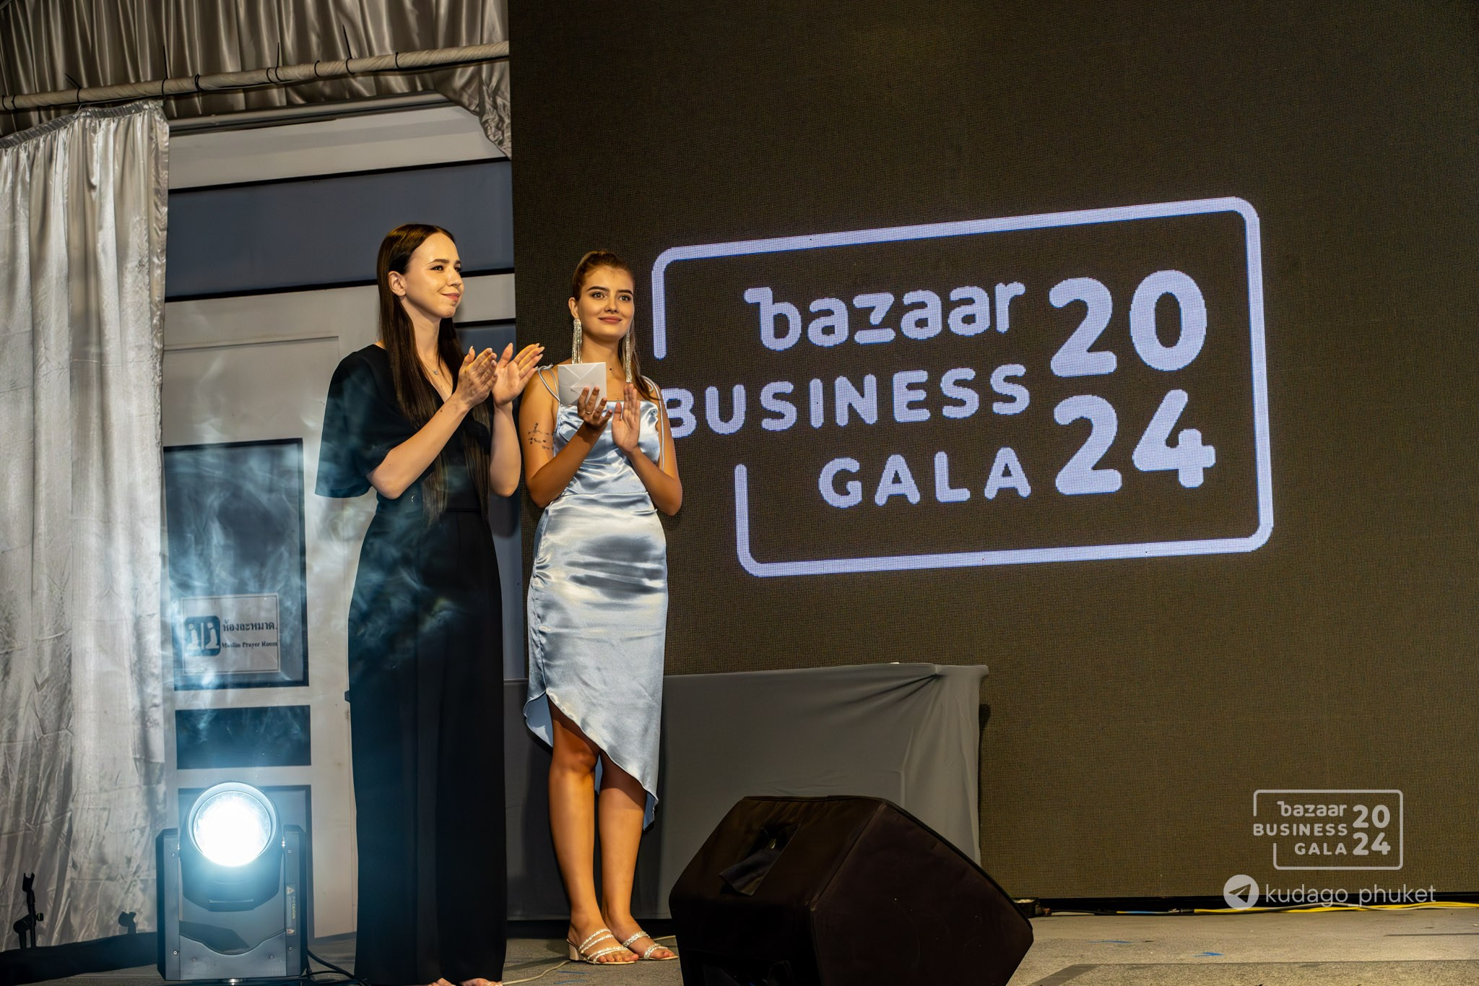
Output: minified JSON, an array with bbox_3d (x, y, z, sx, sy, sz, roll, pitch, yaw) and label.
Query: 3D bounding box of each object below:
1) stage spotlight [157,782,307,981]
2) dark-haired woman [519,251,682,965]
[{"bbox_3d":[-0.981,0.783,6.189,0.310,0.475,0.330,-1,-5,-7],"label":"stage spotlight"},{"bbox_3d":[-0.327,0.266,7.809,0.440,1.720,0.380,1,-5,-28],"label":"dark-haired woman"}]

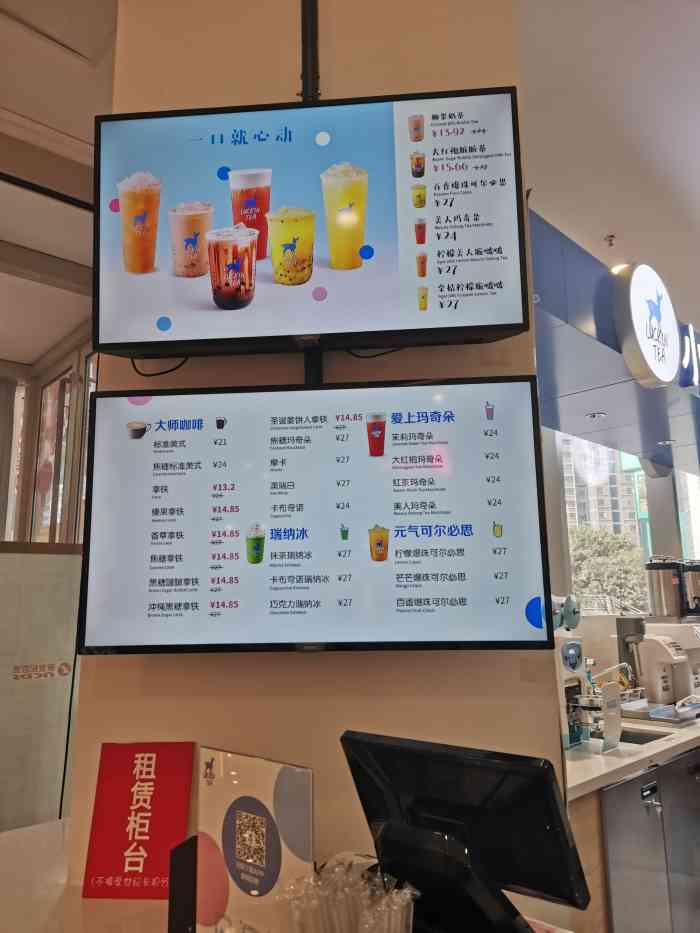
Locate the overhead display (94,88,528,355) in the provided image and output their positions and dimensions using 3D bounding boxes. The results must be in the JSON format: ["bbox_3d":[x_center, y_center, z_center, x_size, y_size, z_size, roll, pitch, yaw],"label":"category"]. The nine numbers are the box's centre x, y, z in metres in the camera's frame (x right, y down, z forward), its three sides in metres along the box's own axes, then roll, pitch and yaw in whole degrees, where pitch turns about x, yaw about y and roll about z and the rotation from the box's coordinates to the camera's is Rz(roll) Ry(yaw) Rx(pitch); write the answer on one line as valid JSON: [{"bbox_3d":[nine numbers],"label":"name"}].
[{"bbox_3d":[-0.102,-0.557,1.630,0.978,0.564,0.080,-2,-6,4],"label":"overhead display"}]

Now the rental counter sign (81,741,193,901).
[{"bbox_3d":[-0.446,0.751,1.499,0.210,0.297,0.008,-2,-24,5],"label":"rental counter sign"}]

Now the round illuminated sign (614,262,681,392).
[{"bbox_3d":[1.530,-0.722,3.604,0.610,0.610,0.100,10,-15,-44],"label":"round illuminated sign"}]

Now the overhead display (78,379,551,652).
[{"bbox_3d":[-0.082,0.106,1.518,0.976,0.565,0.070,-2,-10,4],"label":"overhead display"}]

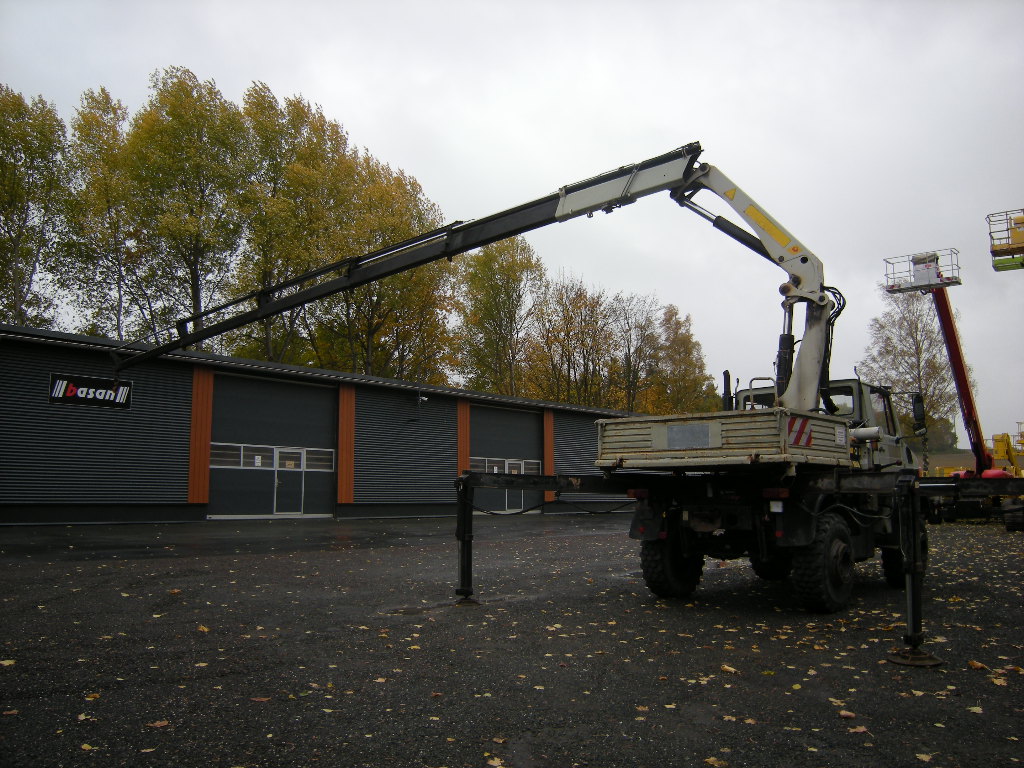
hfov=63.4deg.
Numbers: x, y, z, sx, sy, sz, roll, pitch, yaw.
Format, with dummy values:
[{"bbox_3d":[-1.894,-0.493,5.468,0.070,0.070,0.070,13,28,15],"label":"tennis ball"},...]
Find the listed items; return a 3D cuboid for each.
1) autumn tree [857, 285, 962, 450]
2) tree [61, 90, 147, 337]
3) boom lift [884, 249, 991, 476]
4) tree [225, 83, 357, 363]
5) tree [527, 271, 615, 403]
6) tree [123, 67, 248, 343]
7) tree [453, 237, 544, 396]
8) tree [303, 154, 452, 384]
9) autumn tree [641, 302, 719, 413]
[{"bbox_3d":[40.386,-1.635,82.751,9.800,17.090,9.800,-5,-9,26],"label":"autumn tree"},{"bbox_3d":[-20.172,-4.338,40.266,4.560,21.300,4.560,4,-9,-27],"label":"tree"},{"bbox_3d":[18.559,0.694,34.167,2.600,10.210,12.030,-7,-11,38],"label":"boom lift"},{"bbox_3d":[-13.107,-5.466,48.543,7.690,25.830,7.690,2,-9,-15],"label":"tree"},{"bbox_3d":[4.833,0.459,68.174,7.440,19.530,7.440,-1,-8,4],"label":"tree"},{"bbox_3d":[-17.397,-5.299,43.598,6.650,24.130,6.650,3,-9,-22],"label":"tree"},{"bbox_3d":[-0.942,-1.029,61.789,7.070,20.710,7.070,0,-8,-1],"label":"tree"},{"bbox_3d":[-8.711,-3.598,53.288,9.810,23.440,9.810,1,-9,-9],"label":"tree"},{"bbox_3d":[16.643,1.970,79.946,7.400,19.780,7.400,-2,-9,12],"label":"autumn tree"}]

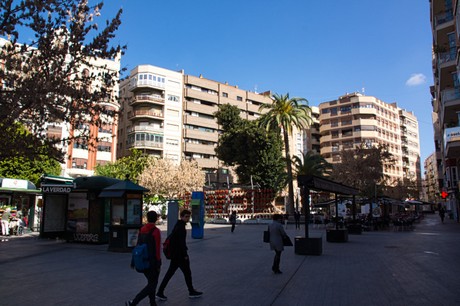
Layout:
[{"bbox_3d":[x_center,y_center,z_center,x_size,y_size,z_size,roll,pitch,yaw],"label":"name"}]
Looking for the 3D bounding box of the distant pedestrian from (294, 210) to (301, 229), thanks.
[{"bbox_3d":[5.735,5.795,29.961,0.550,1.650,0.420,0,-9,0],"label":"distant pedestrian"}]

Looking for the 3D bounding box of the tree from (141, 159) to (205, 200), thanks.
[{"bbox_3d":[-7.210,3.953,42.411,8.100,9.200,7.600,0,-9,0],"label":"tree"}]

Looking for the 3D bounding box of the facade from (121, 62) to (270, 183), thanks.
[{"bbox_3d":[-7.999,-0.296,83.113,36.500,30.600,15.000,7,-11,-36],"label":"facade"}]

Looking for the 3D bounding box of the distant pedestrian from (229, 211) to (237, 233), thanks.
[{"bbox_3d":[0.157,5.102,25.715,0.500,1.630,0.520,7,-11,-36],"label":"distant pedestrian"}]

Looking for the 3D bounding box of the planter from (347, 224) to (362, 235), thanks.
[{"bbox_3d":[8.586,5.311,23.861,1.020,0.670,1.020,-5,-10,29],"label":"planter"}]

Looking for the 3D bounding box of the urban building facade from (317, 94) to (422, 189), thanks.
[{"bbox_3d":[41.427,2.704,99.903,32.000,30.300,15.000,8,-12,-39],"label":"urban building facade"}]

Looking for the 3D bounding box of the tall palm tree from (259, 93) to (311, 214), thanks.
[{"bbox_3d":[7.050,0.152,44.045,7.000,16.500,7.000,0,-9,0],"label":"tall palm tree"}]

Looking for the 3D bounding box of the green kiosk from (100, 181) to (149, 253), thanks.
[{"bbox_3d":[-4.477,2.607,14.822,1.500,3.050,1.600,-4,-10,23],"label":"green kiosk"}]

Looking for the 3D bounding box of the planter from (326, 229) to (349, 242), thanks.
[{"bbox_3d":[5.858,4.456,18.630,1.020,0.670,1.020,-5,-10,29],"label":"planter"}]

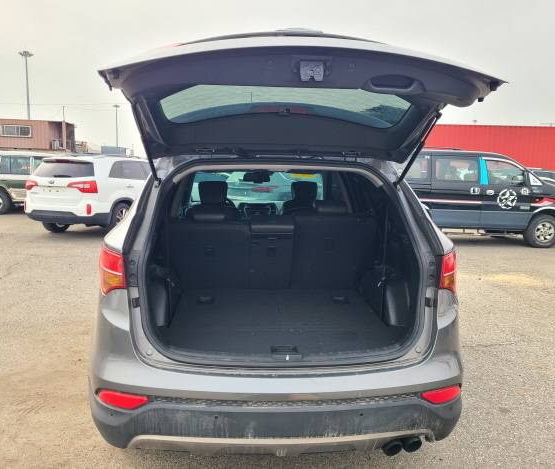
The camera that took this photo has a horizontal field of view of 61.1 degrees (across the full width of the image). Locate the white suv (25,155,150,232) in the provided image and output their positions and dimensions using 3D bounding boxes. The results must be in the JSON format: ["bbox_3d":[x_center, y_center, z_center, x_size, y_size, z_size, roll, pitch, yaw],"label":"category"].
[{"bbox_3d":[-3.868,-1.047,11.708,1.885,1.730,4.685,3,9,16],"label":"white suv"}]

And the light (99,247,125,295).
[{"bbox_3d":[-0.769,0.177,2.225,0.160,0.245,0.250,0,8,-5],"label":"light"}]

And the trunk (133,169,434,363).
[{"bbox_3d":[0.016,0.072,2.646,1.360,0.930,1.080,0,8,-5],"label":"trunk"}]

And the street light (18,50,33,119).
[{"bbox_3d":[-51.071,-25.432,96.726,2.800,23.696,2.800,0,8,-5],"label":"street light"}]

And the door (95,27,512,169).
[{"bbox_3d":[0.060,-0.582,2.120,1.500,0.360,1.220,0,-5,-5],"label":"door"}]

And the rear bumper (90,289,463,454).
[{"bbox_3d":[0.036,0.660,2.359,1.840,0.680,0.500,0,8,-5],"label":"rear bumper"}]

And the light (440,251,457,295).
[{"bbox_3d":[0.856,0.184,2.353,0.160,0.245,0.250,0,8,-5],"label":"light"}]

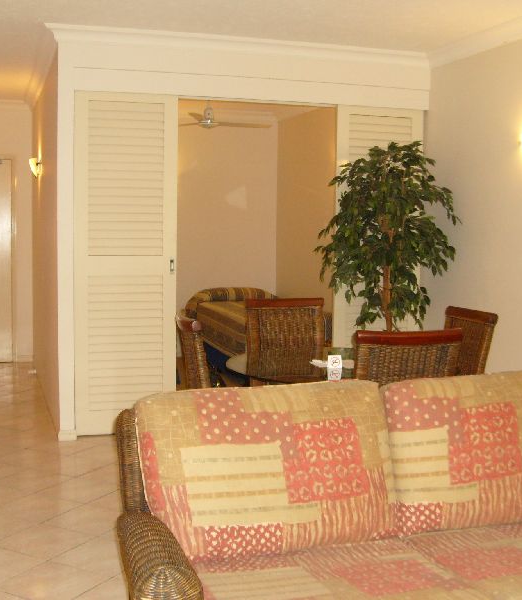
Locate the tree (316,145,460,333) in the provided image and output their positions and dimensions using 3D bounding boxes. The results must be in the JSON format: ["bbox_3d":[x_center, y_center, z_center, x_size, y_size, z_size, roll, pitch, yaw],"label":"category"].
[{"bbox_3d":[0.833,-0.029,5.371,0.900,1.960,0.900,-1,6,-19],"label":"tree"}]

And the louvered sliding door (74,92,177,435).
[{"bbox_3d":[-0.907,-0.222,5.482,0.690,2.280,0.040,-1,6,-19],"label":"louvered sliding door"}]

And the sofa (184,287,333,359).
[{"bbox_3d":[-0.033,0.324,7.921,1.030,0.770,1.950,-1,6,-19],"label":"sofa"}]

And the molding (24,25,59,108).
[{"bbox_3d":[-1.825,-1.822,6.597,0.090,0.100,3.250,-1,6,-19],"label":"molding"}]

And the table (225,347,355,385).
[{"bbox_3d":[0.366,0.681,4.294,1.150,0.730,1.150,-1,6,-19],"label":"table"}]

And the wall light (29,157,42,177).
[{"bbox_3d":[-1.938,-1.140,6.921,0.115,0.170,0.250,-1,6,-19],"label":"wall light"}]

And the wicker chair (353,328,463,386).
[{"bbox_3d":[0.556,0.602,3.821,0.500,0.980,0.580,-1,6,-19],"label":"wicker chair"}]

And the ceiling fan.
[{"bbox_3d":[-0.473,-1.747,7.393,1.150,0.370,1.150,-1,6,-19],"label":"ceiling fan"}]

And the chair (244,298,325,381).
[{"bbox_3d":[0.229,0.506,4.814,0.500,0.980,0.580,-1,6,-19],"label":"chair"}]

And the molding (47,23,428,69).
[{"bbox_3d":[-0.042,-1.708,5.543,2.790,0.100,0.090,-1,6,-19],"label":"molding"}]

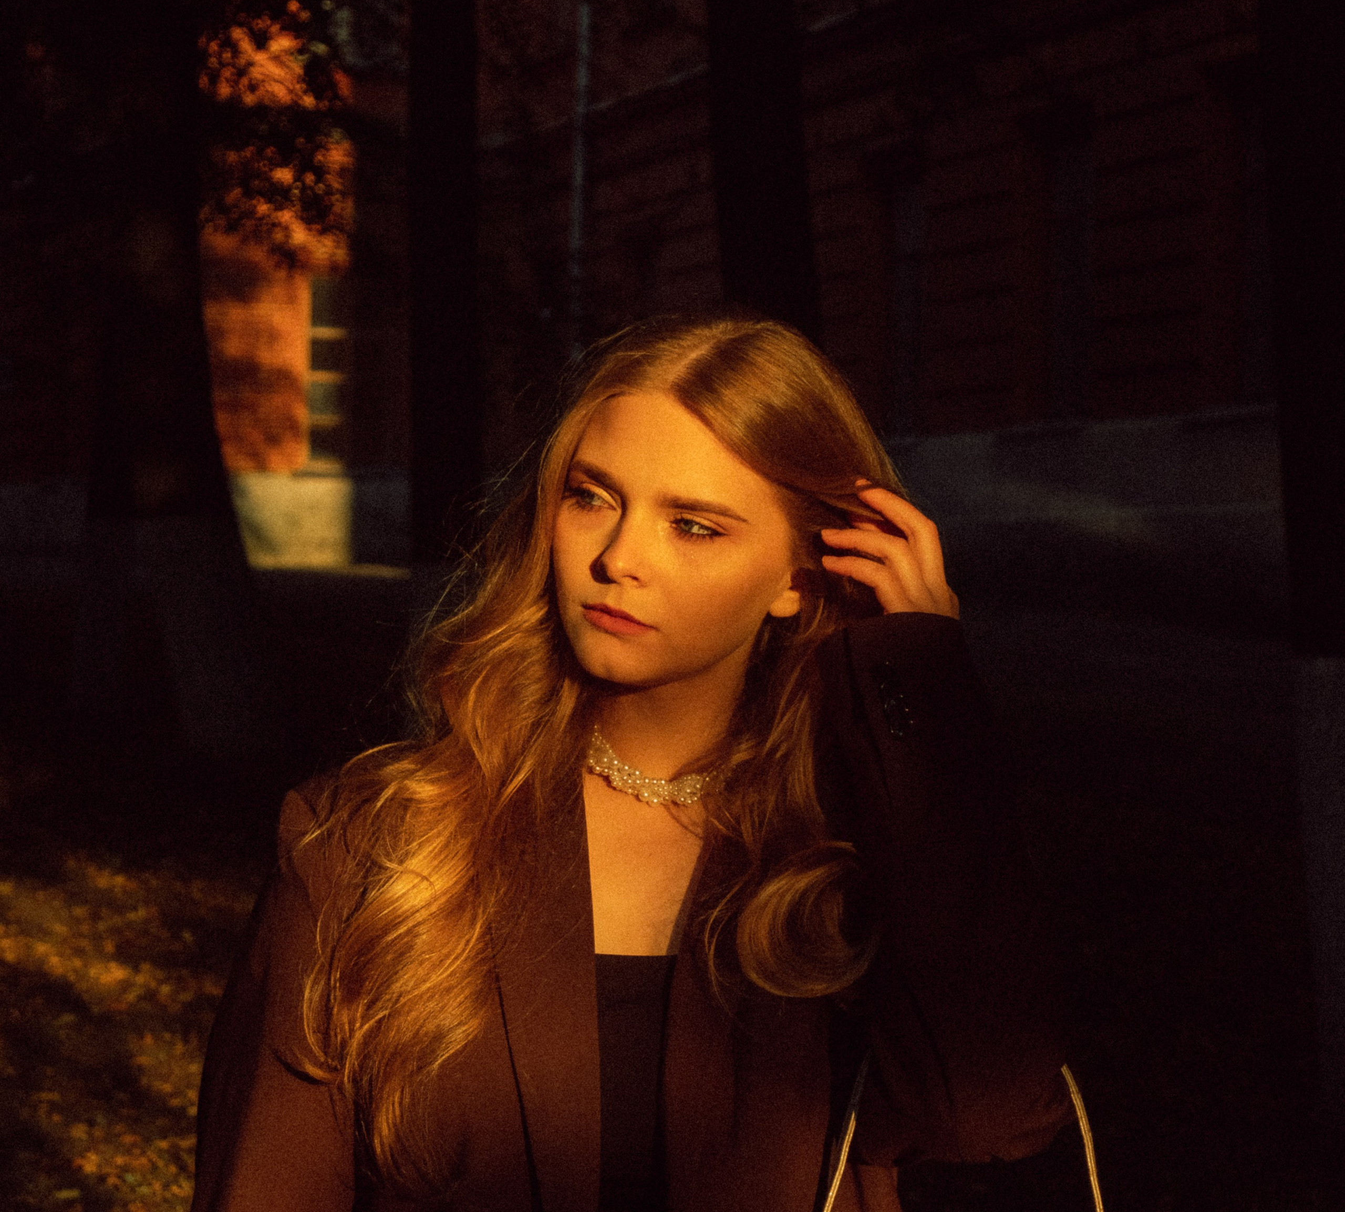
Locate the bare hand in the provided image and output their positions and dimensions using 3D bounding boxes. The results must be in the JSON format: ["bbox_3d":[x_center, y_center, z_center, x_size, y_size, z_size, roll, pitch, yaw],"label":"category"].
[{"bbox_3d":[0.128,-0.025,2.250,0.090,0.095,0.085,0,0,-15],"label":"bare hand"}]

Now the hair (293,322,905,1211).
[{"bbox_3d":[-0.042,0.087,2.270,0.360,0.515,0.270,0,0,18],"label":"hair"}]

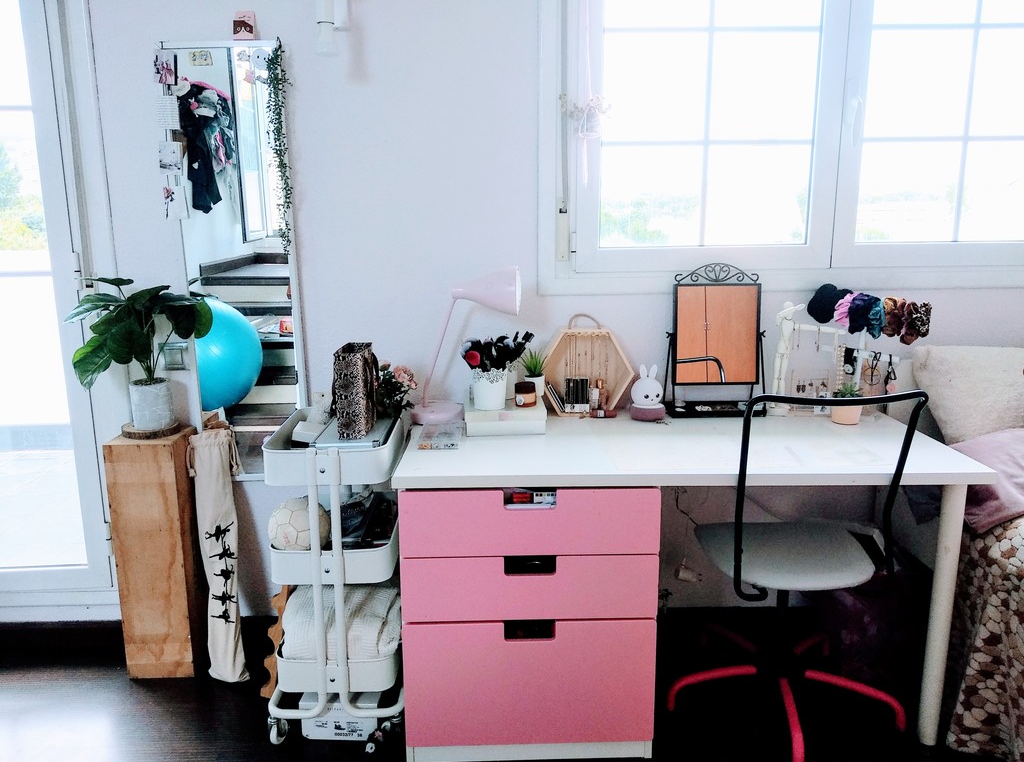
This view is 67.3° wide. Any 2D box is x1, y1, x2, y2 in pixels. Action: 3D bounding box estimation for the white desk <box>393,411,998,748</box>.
[{"bbox_3d":[0.423,0.520,2.128,1.395,0.738,0.612,0,11,0],"label":"white desk"}]

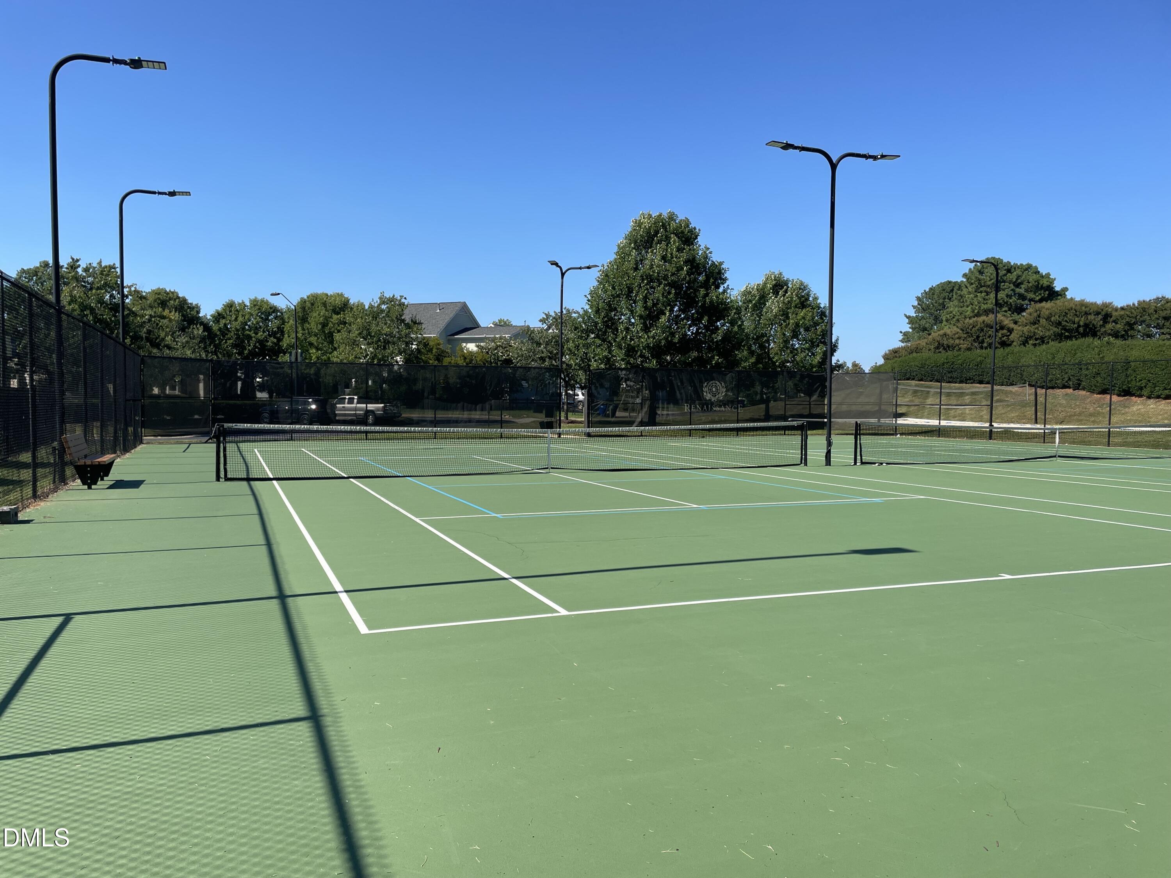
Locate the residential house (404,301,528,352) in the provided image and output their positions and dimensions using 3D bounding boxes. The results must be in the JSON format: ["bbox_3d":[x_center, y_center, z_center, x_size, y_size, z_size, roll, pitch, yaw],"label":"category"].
[{"bbox_3d":[-10.800,-7.200,76.500,12.500,9.300,11.000,1,2,15],"label":"residential house"}]

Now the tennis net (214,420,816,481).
[{"bbox_3d":[-0.750,0.203,18.684,13.000,1.070,0.100,0,2,-22],"label":"tennis net"}]

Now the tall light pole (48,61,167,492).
[{"bbox_3d":[-8.650,-3.021,16.019,1.880,7.600,0.330,0,2,-22],"label":"tall light pole"}]

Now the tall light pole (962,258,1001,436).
[{"bbox_3d":[16.785,-3.795,37.627,1.950,7.650,0.350,0,2,-22],"label":"tall light pole"}]

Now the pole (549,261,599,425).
[{"bbox_3d":[-0.888,-3.869,38.880,2.650,7.650,1.450,0,2,-22],"label":"pole"}]

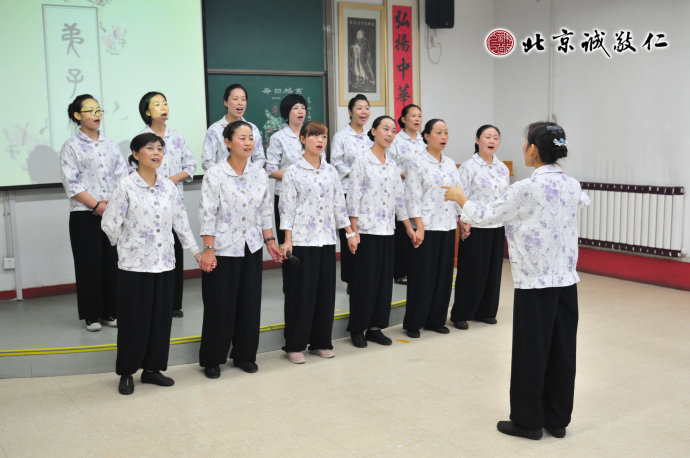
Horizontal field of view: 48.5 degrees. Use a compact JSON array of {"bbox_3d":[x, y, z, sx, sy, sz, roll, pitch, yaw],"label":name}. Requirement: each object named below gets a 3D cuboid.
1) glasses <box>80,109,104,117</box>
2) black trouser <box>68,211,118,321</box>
[{"bbox_3d":[-1.778,-0.816,5.378,0.140,0.045,0.142,4,9,33],"label":"glasses"},{"bbox_3d":[-1.794,0.231,5.528,0.370,0.850,0.260,-8,10,-42],"label":"black trouser"}]

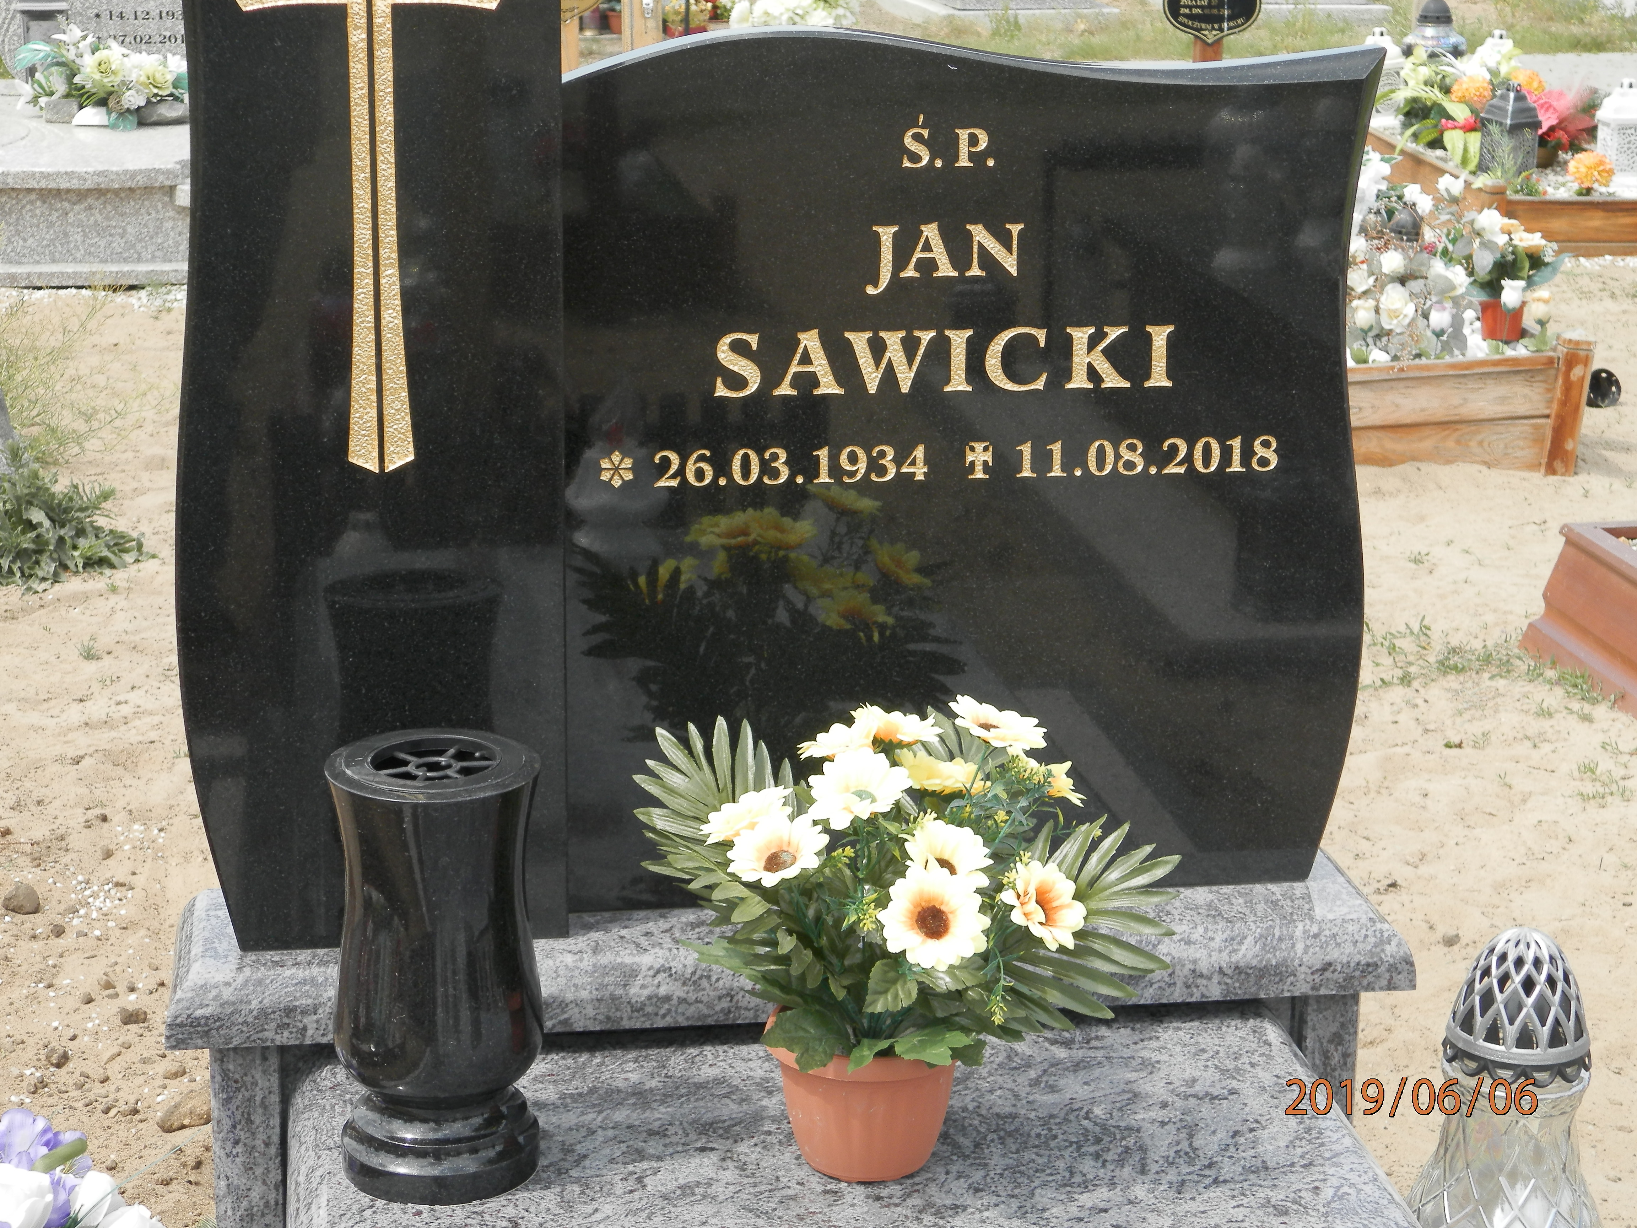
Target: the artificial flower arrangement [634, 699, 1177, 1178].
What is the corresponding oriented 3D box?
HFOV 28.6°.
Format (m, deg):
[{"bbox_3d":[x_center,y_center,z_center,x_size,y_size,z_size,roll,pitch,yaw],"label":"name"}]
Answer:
[{"bbox_3d":[0.064,0.232,2.306,0.400,0.360,0.310,0,16,-4],"label":"artificial flower arrangement"}]

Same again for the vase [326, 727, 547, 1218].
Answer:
[{"bbox_3d":[-0.274,0.253,2.312,0.153,0.305,0.153,-1,16,-5],"label":"vase"}]

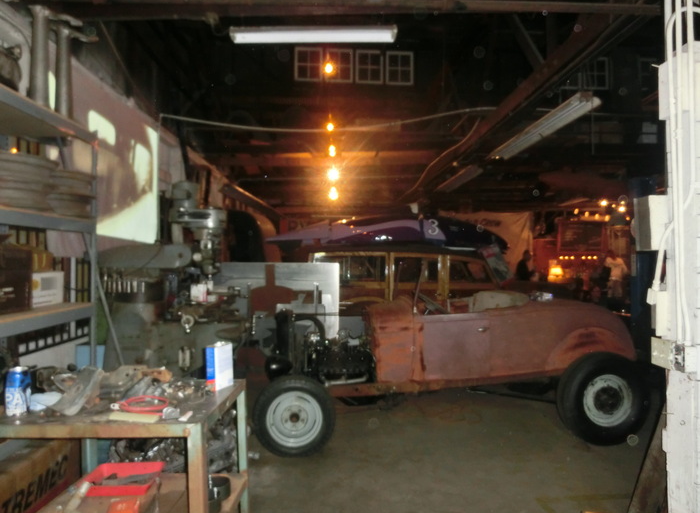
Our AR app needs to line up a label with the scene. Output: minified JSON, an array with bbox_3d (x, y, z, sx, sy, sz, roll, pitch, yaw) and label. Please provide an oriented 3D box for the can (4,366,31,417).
[{"bbox_3d":[-1.012,0.409,1.480,0.066,0.122,0.066,0,-1,-30],"label":"can"}]

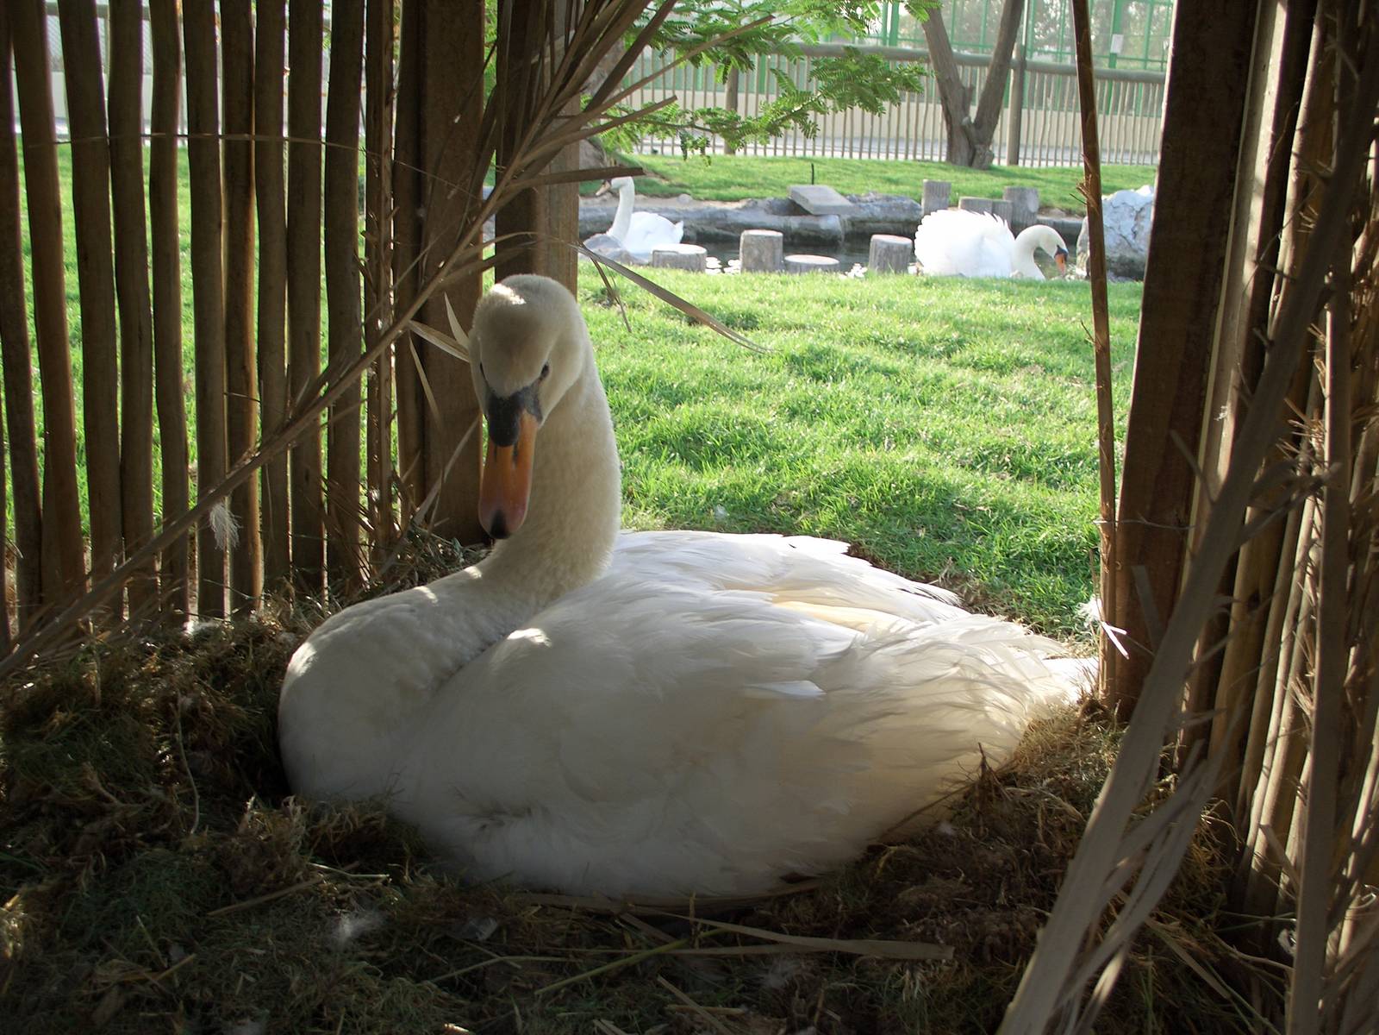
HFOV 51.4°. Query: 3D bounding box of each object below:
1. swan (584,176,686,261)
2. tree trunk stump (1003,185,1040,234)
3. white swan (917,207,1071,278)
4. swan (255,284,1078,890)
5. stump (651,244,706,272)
[{"bbox_3d":[-0.264,-1.543,7.400,0.650,0.460,0.360,-11,19,-39],"label":"swan"},{"bbox_3d":[2.039,-1.884,8.800,0.225,0.290,0.225,2,15,0],"label":"tree trunk stump"},{"bbox_3d":[1.349,-1.209,6.400,0.720,0.370,0.430,10,17,28],"label":"white swan"},{"bbox_3d":[0.005,0.010,1.130,0.670,0.420,0.370,-2,16,-16],"label":"swan"},{"bbox_3d":[-0.044,-1.115,6.200,0.240,0.150,0.240,2,15,0],"label":"stump"}]

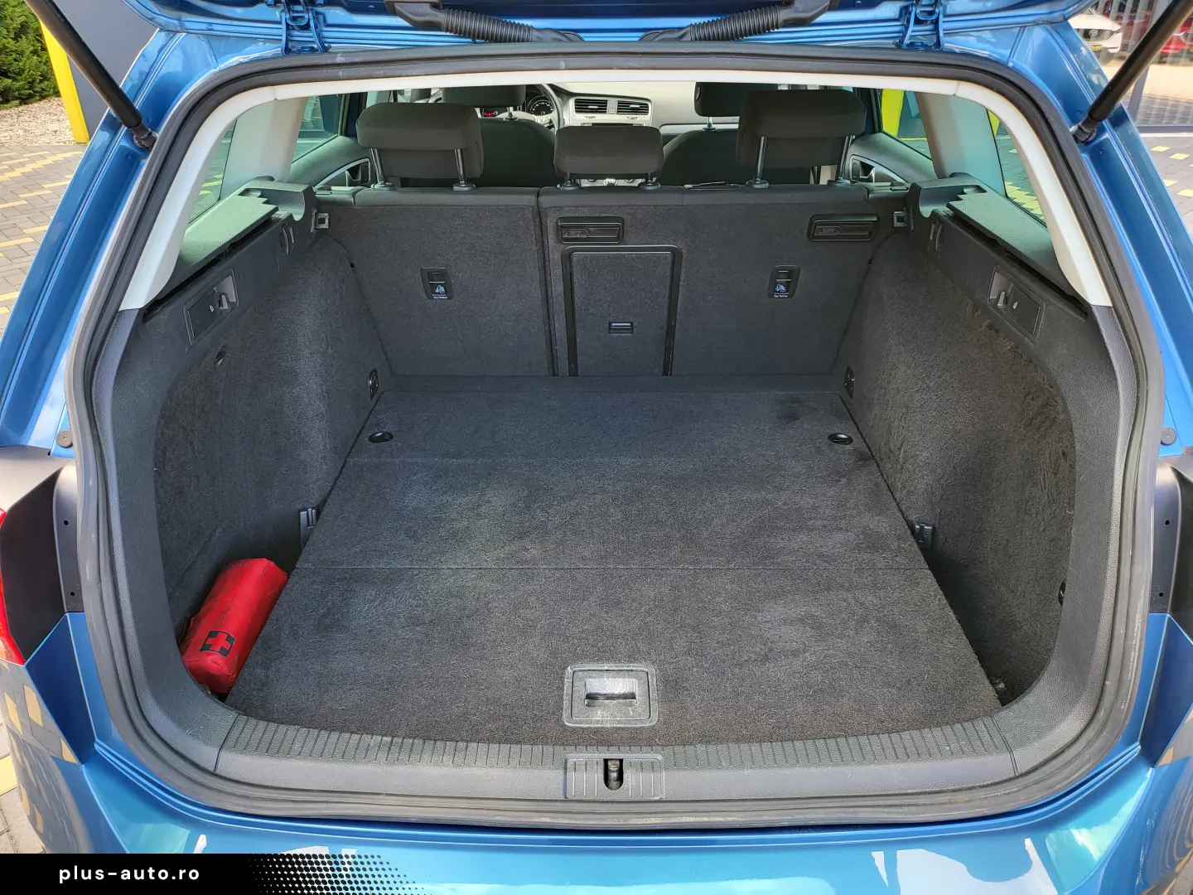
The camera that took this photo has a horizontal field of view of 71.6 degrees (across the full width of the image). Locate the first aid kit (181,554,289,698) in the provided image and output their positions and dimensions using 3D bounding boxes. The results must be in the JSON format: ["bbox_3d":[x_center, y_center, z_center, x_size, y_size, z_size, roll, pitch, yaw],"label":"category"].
[{"bbox_3d":[-0.529,0.263,1.203,0.101,0.086,0.220,10,31,-8],"label":"first aid kit"}]

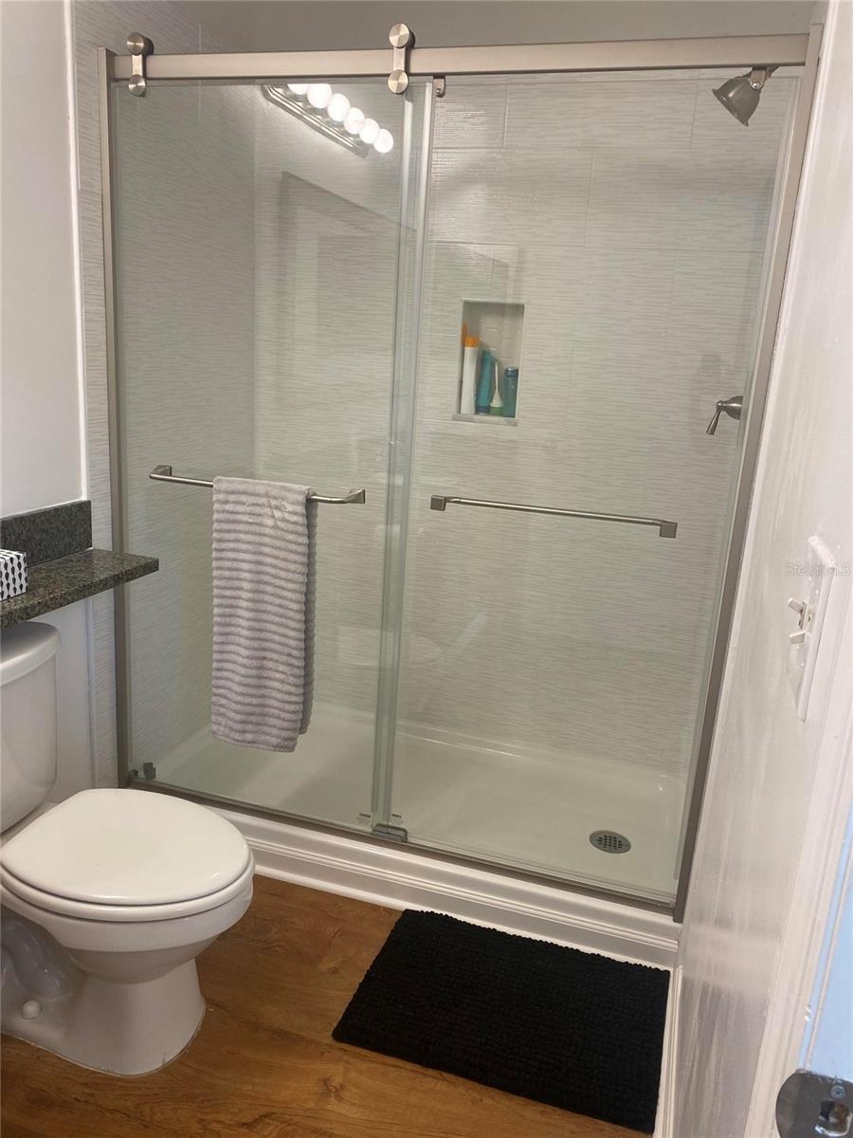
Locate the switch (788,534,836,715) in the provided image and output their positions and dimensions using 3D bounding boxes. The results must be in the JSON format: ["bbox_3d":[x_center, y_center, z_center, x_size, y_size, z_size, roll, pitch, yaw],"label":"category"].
[{"bbox_3d":[0.293,0.041,0.669,0.016,0.118,0.118,8,15,17],"label":"switch"}]

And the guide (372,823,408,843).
[{"bbox_3d":[-0.094,0.667,2.172,0.082,0.022,0.037,8,15,16],"label":"guide"}]

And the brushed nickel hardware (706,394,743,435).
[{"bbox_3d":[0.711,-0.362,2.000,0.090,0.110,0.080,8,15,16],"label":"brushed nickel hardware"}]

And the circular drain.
[{"bbox_3d":[0.514,0.762,2.380,0.112,0.006,0.112,3,14,-1],"label":"circular drain"}]

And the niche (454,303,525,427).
[{"bbox_3d":[0.200,-0.622,2.583,0.190,0.345,0.090,8,15,16],"label":"niche"}]

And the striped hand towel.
[{"bbox_3d":[-0.397,0.113,2.082,0.250,0.665,0.065,8,15,16],"label":"striped hand towel"}]

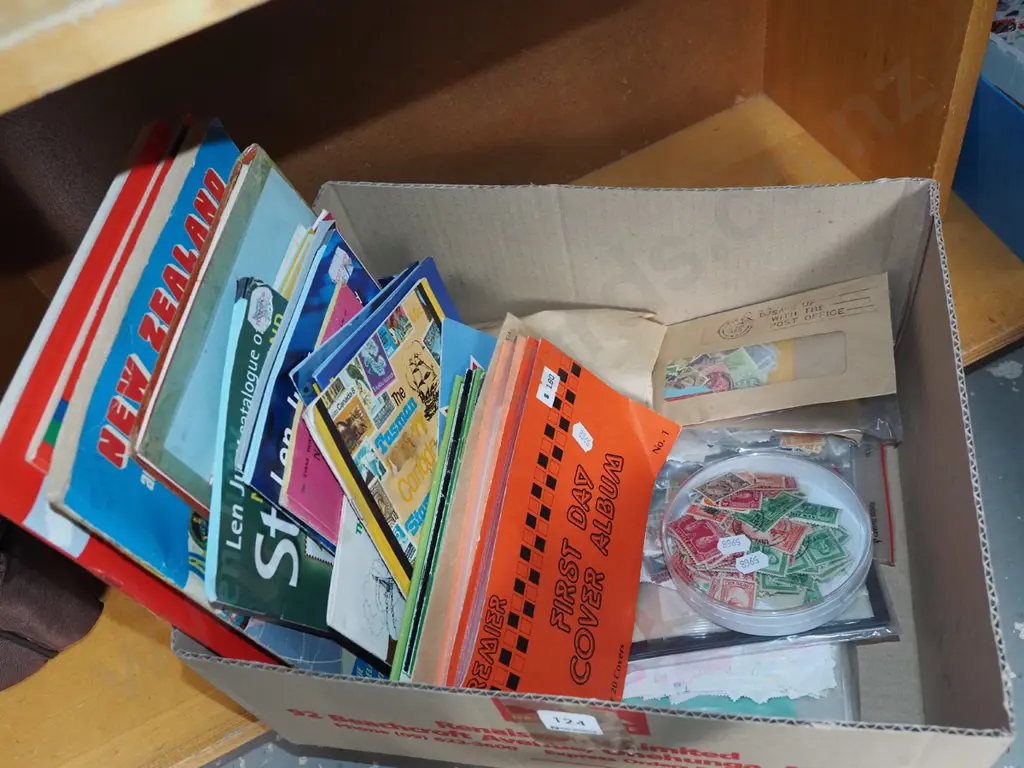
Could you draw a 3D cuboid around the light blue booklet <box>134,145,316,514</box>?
[{"bbox_3d":[-0.135,0.001,0.593,0.011,0.190,0.239,-15,46,21],"label":"light blue booklet"}]

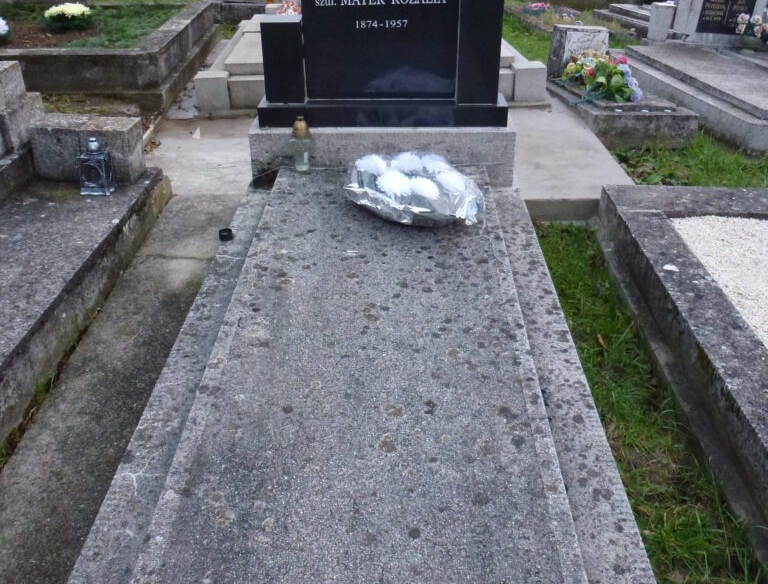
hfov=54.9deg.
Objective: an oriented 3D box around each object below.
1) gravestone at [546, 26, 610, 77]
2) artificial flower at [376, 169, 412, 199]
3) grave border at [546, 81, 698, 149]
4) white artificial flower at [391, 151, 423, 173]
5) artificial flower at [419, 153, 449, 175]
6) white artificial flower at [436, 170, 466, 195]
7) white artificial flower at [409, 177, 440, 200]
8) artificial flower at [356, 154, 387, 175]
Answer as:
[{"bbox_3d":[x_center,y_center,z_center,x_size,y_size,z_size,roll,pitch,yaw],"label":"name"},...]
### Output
[{"bbox_3d":[1.111,-1.369,4.218,0.255,0.275,0.260,-2,27,-4],"label":"gravestone"},{"bbox_3d":[0.030,-0.357,2.456,0.112,0.058,0.112,-6,47,4],"label":"artificial flower"},{"bbox_3d":[1.226,-0.966,3.934,0.480,0.170,0.900,-2,27,-4],"label":"grave border"},{"bbox_3d":[0.074,-0.428,2.425,0.100,0.055,0.100,0,27,0],"label":"white artificial flower"},{"bbox_3d":[0.173,-0.448,2.586,0.112,0.058,0.112,5,31,-1],"label":"artificial flower"},{"bbox_3d":[0.225,-0.366,2.469,0.112,0.058,0.112,15,35,-6],"label":"white artificial flower"},{"bbox_3d":[0.124,-0.316,2.256,0.100,0.055,0.100,0,27,0],"label":"white artificial flower"},{"bbox_3d":[-0.047,-0.445,2.592,0.112,0.058,0.112,-10,30,6],"label":"artificial flower"}]

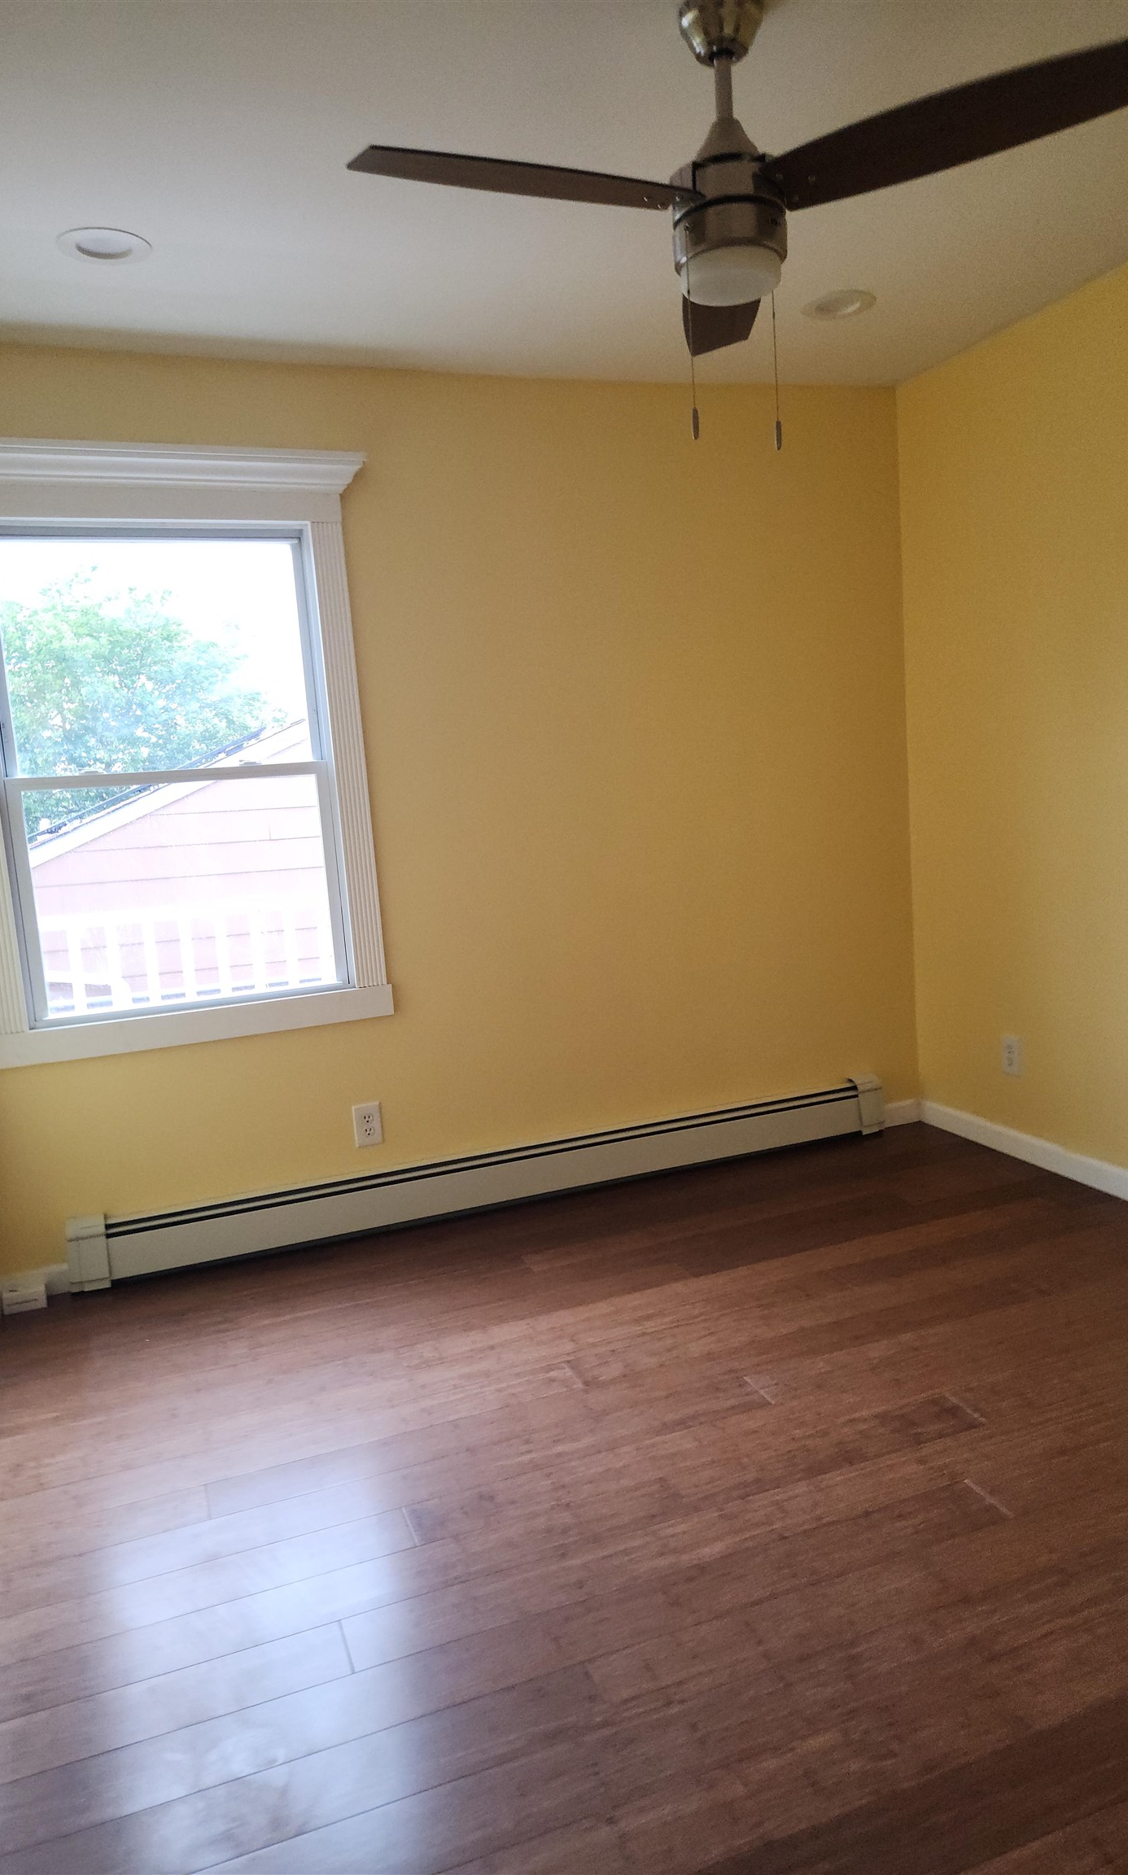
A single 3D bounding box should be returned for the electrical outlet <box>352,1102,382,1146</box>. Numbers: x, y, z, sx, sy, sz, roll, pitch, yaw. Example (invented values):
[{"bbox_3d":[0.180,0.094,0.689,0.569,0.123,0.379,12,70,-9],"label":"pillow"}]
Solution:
[{"bbox_3d":[-0.570,0.549,3.644,0.079,0.122,0.008,-7,8,-21],"label":"electrical outlet"}]

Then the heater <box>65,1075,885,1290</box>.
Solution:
[{"bbox_3d":[-0.125,0.717,3.804,2.585,0.183,0.070,-7,8,-21],"label":"heater"}]

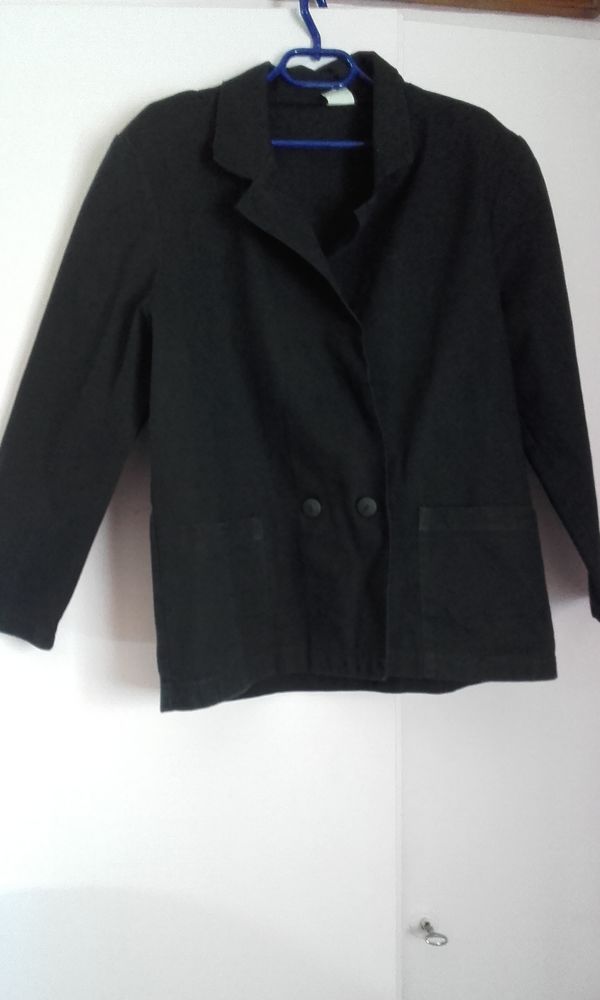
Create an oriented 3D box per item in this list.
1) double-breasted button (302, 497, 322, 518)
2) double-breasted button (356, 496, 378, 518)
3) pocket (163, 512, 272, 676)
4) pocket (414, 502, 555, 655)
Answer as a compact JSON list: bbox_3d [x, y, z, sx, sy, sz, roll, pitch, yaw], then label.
[{"bbox_3d":[0.015,0.009,0.980,0.023,0.023,0.008,0,0,-6],"label":"double-breasted button"},{"bbox_3d":[0.080,0.009,0.985,0.024,0.024,0.008,0,0,-6],"label":"double-breasted button"},{"bbox_3d":[-0.098,0.110,0.965,0.138,0.178,0.022,-4,0,-12],"label":"pocket"},{"bbox_3d":[0.224,0.096,1.005,0.157,0.178,0.020,-2,0,-7],"label":"pocket"}]

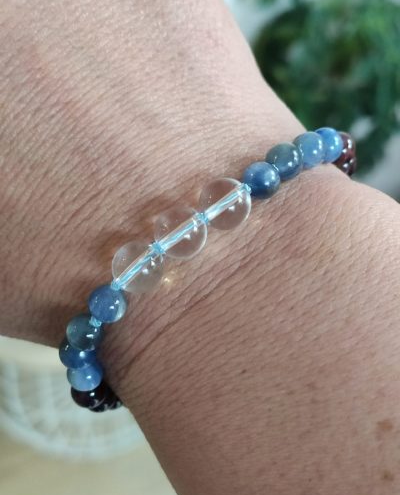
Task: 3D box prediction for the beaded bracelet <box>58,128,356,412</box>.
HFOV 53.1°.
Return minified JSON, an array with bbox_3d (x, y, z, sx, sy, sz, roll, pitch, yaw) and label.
[{"bbox_3d":[0.004,0.005,0.080,0.072,0.054,0.011,-38,61,-13],"label":"beaded bracelet"}]

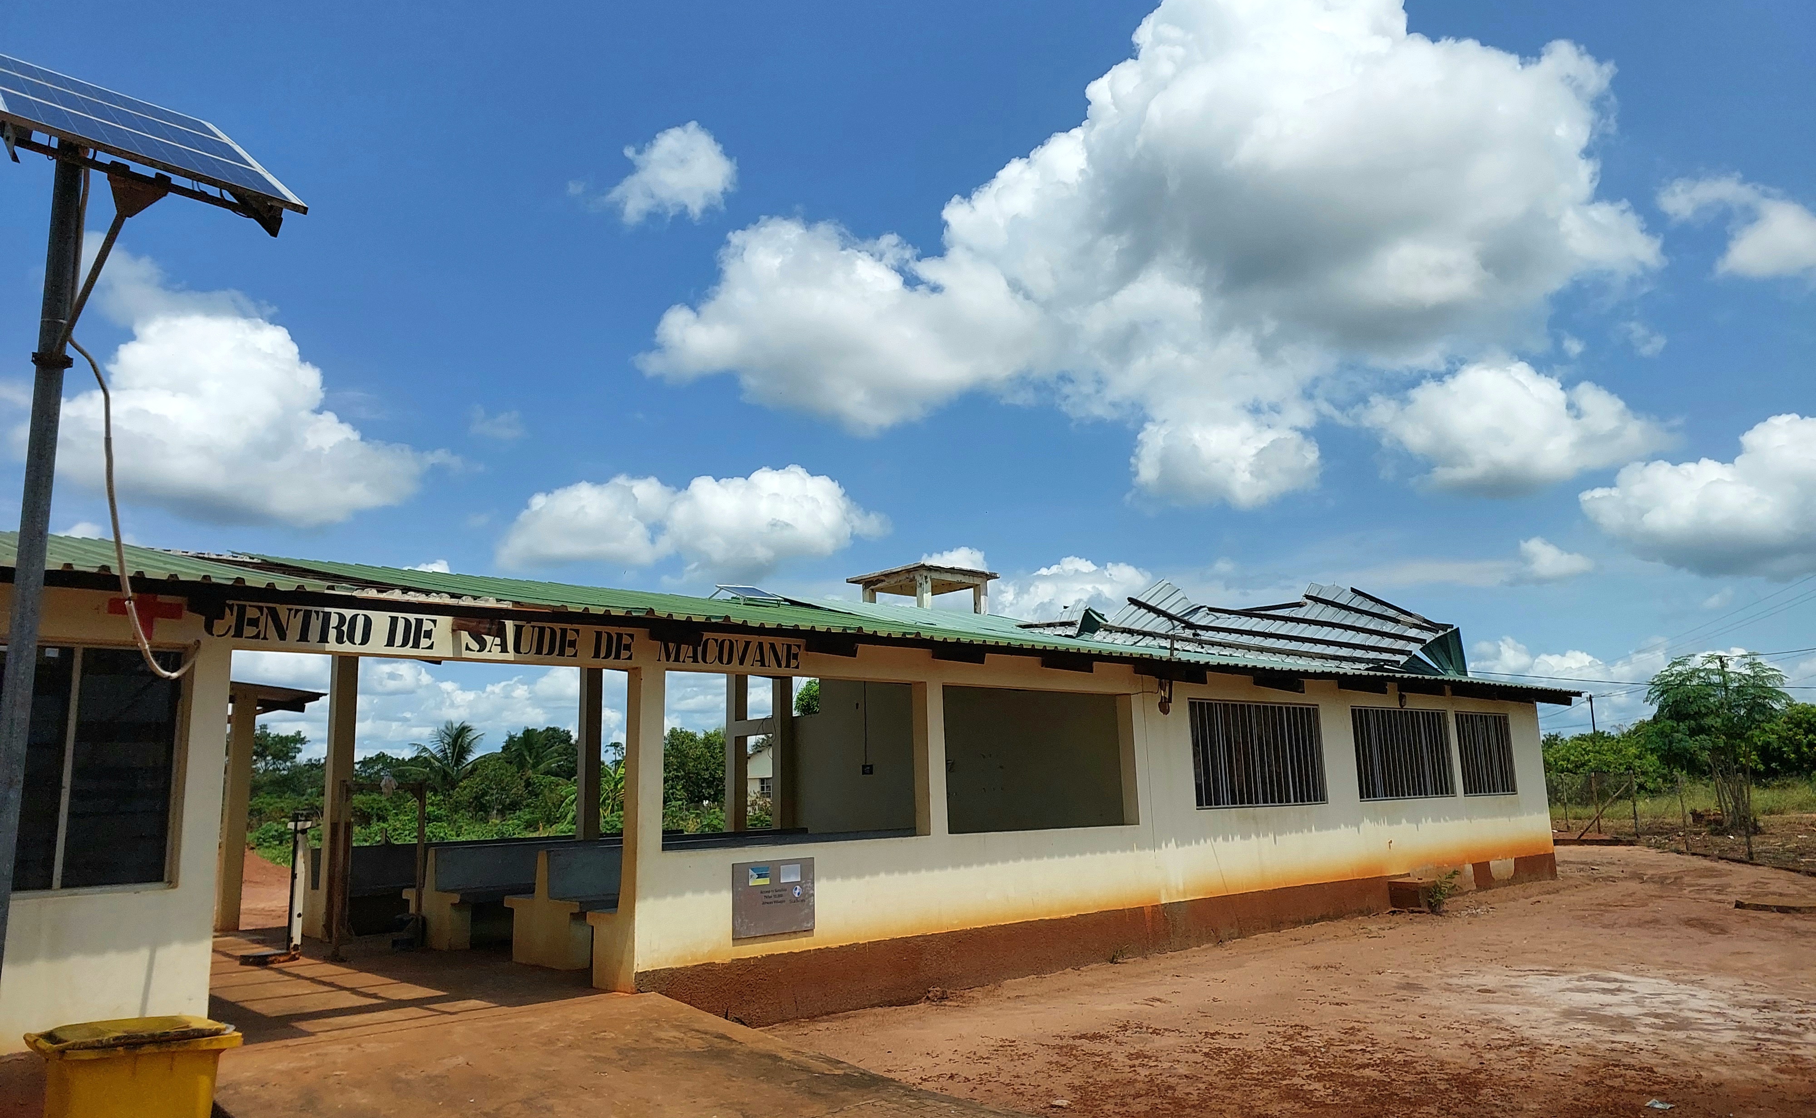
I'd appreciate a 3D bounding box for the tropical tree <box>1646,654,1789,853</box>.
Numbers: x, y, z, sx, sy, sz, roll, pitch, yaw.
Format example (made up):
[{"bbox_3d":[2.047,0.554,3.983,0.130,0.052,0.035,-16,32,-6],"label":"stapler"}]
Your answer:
[{"bbox_3d":[17.440,4.005,26.000,3.000,3.900,3.000,8,-14,-41],"label":"tropical tree"}]

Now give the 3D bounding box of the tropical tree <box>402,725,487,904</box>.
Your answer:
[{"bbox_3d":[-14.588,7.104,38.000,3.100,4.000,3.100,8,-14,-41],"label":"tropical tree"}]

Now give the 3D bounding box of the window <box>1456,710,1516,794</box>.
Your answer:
[{"bbox_3d":[7.835,2.647,16.394,1.631,1.099,0.100,8,-14,-41],"label":"window"}]

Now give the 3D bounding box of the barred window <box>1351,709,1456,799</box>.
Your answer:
[{"bbox_3d":[6.124,2.411,14.917,2.443,1.099,0.100,8,-14,-41],"label":"barred window"}]

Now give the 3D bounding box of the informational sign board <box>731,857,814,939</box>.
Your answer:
[{"bbox_3d":[-0.933,2.399,8.543,0.700,0.505,0.030,8,-14,-41],"label":"informational sign board"}]

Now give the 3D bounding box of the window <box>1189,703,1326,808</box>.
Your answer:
[{"bbox_3d":[3.746,2.082,12.864,2.468,1.099,0.100,8,-14,-41],"label":"window"}]

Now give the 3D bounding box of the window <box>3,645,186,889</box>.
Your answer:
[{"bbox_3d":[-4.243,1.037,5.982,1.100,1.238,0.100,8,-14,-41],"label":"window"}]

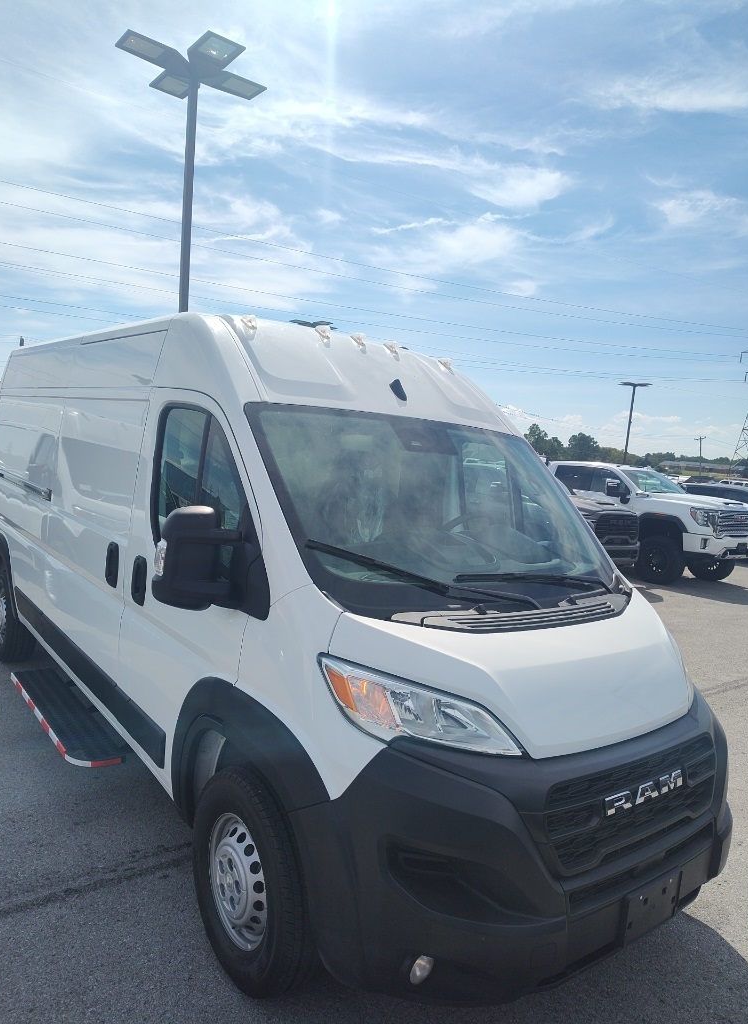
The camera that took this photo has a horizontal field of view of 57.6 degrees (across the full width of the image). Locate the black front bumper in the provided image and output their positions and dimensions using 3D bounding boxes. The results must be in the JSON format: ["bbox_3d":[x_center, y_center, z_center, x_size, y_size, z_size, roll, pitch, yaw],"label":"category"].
[{"bbox_3d":[0.729,1.203,2.610,2.020,0.880,0.700,1,7,-39],"label":"black front bumper"}]

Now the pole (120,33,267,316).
[{"bbox_3d":[-3.119,-3.159,10.885,2.200,7.700,2.200,1,7,-36],"label":"pole"}]

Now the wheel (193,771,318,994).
[{"bbox_3d":[-0.423,1.368,2.583,0.235,0.735,0.735,1,7,-39],"label":"wheel"}]

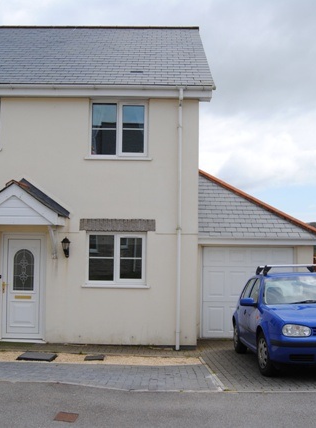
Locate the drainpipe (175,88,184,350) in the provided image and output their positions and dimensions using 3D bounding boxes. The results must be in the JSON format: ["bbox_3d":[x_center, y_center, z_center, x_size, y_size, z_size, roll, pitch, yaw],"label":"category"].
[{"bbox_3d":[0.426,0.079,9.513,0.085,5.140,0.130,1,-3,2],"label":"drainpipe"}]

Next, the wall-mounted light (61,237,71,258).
[{"bbox_3d":[-1.811,0.672,9.495,0.181,0.421,0.220,1,-3,2],"label":"wall-mounted light"}]

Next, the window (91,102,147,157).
[{"bbox_3d":[-0.787,-1.710,9.746,1.152,1.110,0.100,1,-3,1],"label":"window"}]

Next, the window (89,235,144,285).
[{"bbox_3d":[-0.815,0.895,9.671,1.187,1.032,0.090,1,-3,2],"label":"window"}]

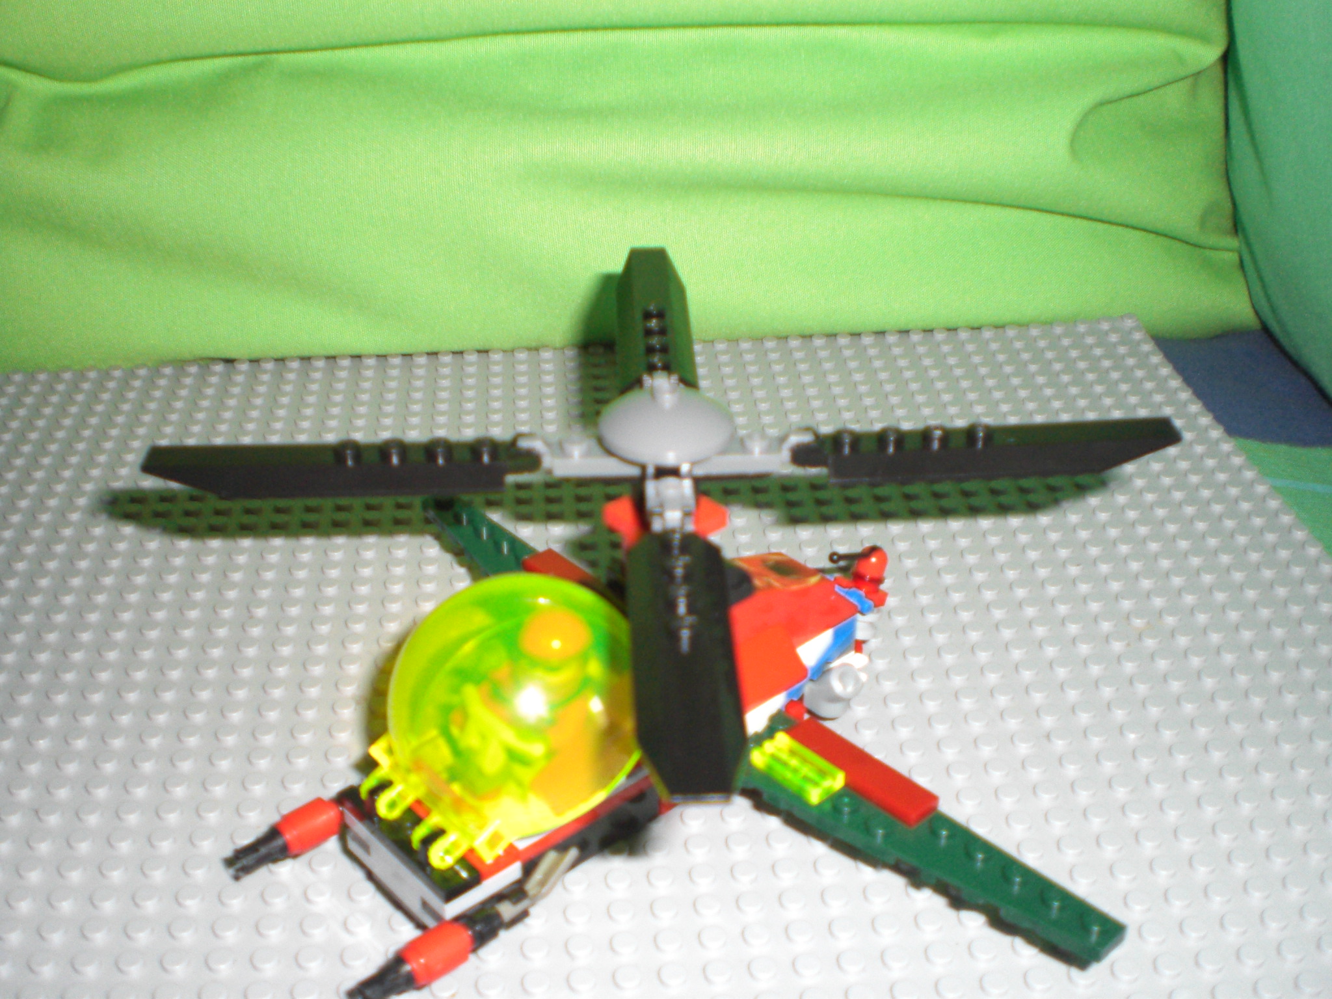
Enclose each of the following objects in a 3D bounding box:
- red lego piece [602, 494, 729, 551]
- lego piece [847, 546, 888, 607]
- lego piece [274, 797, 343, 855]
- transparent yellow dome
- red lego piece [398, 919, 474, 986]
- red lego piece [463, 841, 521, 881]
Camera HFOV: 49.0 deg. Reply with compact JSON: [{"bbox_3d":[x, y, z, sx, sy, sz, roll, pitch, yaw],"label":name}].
[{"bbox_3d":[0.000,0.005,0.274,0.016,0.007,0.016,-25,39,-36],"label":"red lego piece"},{"bbox_3d":[0.046,0.017,0.329,0.008,0.012,0.009,-17,34,-40],"label":"lego piece"},{"bbox_3d":[-0.066,0.060,0.272,0.010,0.008,0.008,-25,39,-36],"label":"lego piece"},{"bbox_3d":[-0.031,0.033,0.259,0.049,0.029,0.055,29,66,39],"label":"transparent yellow dome"},{"bbox_3d":[-0.038,0.076,0.246,0.010,0.008,0.008,-25,39,-36],"label":"red lego piece"},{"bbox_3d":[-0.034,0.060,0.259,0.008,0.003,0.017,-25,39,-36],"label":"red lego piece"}]

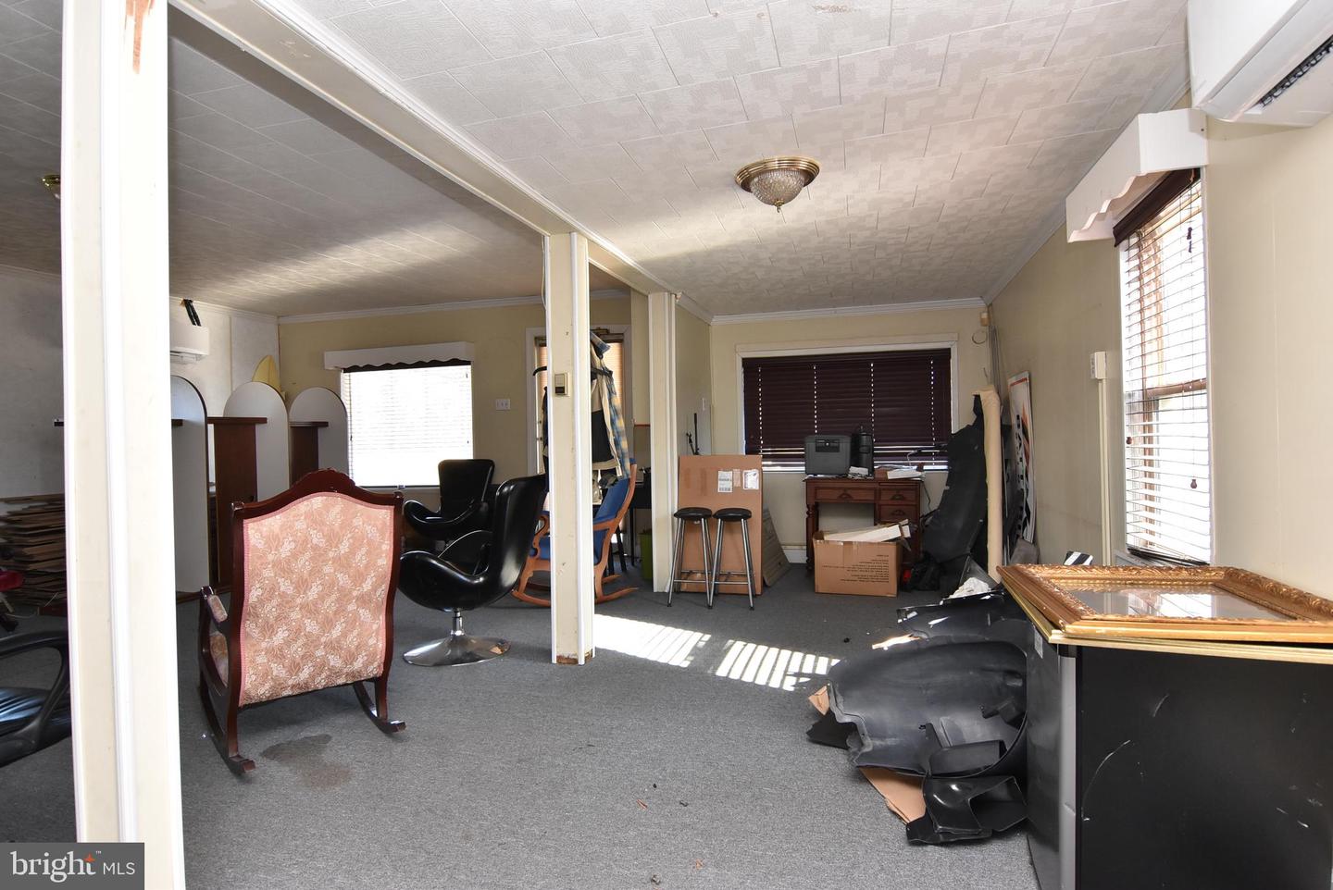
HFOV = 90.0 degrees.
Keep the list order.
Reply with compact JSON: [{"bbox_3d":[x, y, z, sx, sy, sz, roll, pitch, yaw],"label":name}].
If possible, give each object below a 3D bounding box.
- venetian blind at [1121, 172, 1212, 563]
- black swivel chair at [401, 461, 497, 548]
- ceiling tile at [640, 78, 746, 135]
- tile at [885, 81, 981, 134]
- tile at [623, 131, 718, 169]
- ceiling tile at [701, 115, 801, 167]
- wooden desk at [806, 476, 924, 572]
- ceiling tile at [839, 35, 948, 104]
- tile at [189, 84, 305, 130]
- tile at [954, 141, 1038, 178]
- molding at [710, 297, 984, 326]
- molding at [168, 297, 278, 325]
[{"bbox_3d":[1.763,-0.229,2.401,0.060,1.300,0.680,-2,0,17],"label":"venetian blind"},{"bbox_3d":[-1.970,0.624,6.050,0.780,0.990,0.760,-1,1,25],"label":"black swivel chair"},{"bbox_3d":[0.095,-1.127,2.208,0.305,0.020,0.305,-2,1,15],"label":"ceiling tile"},{"bbox_3d":[0.907,-1.163,2.284,0.305,0.020,0.305,-2,1,18],"label":"tile"},{"bbox_3d":[0.018,-1.125,2.539,0.305,0.015,0.305,-2,0,16],"label":"tile"},{"bbox_3d":[0.315,-1.136,2.454,0.305,0.015,0.305,-2,0,16],"label":"ceiling tile"},{"bbox_3d":[1.670,0.678,5.778,0.955,0.785,0.480,-1,0,14],"label":"wooden desk"},{"bbox_3d":[0.680,-1.129,2.014,0.297,0.020,0.295,-1,1,16],"label":"ceiling tile"},{"bbox_3d":[-1.754,-1.443,2.832,0.295,0.020,0.305,-2,0,13],"label":"tile"},{"bbox_3d":[1.375,-1.182,2.776,0.305,0.015,0.305,-2,0,16],"label":"tile"},{"bbox_3d":[1.518,-1.176,5.809,2.310,0.080,0.070,-1,1,16],"label":"molding"},{"bbox_3d":[-3.225,-0.988,4.880,0.060,0.075,0.880,-2,0,21],"label":"molding"}]

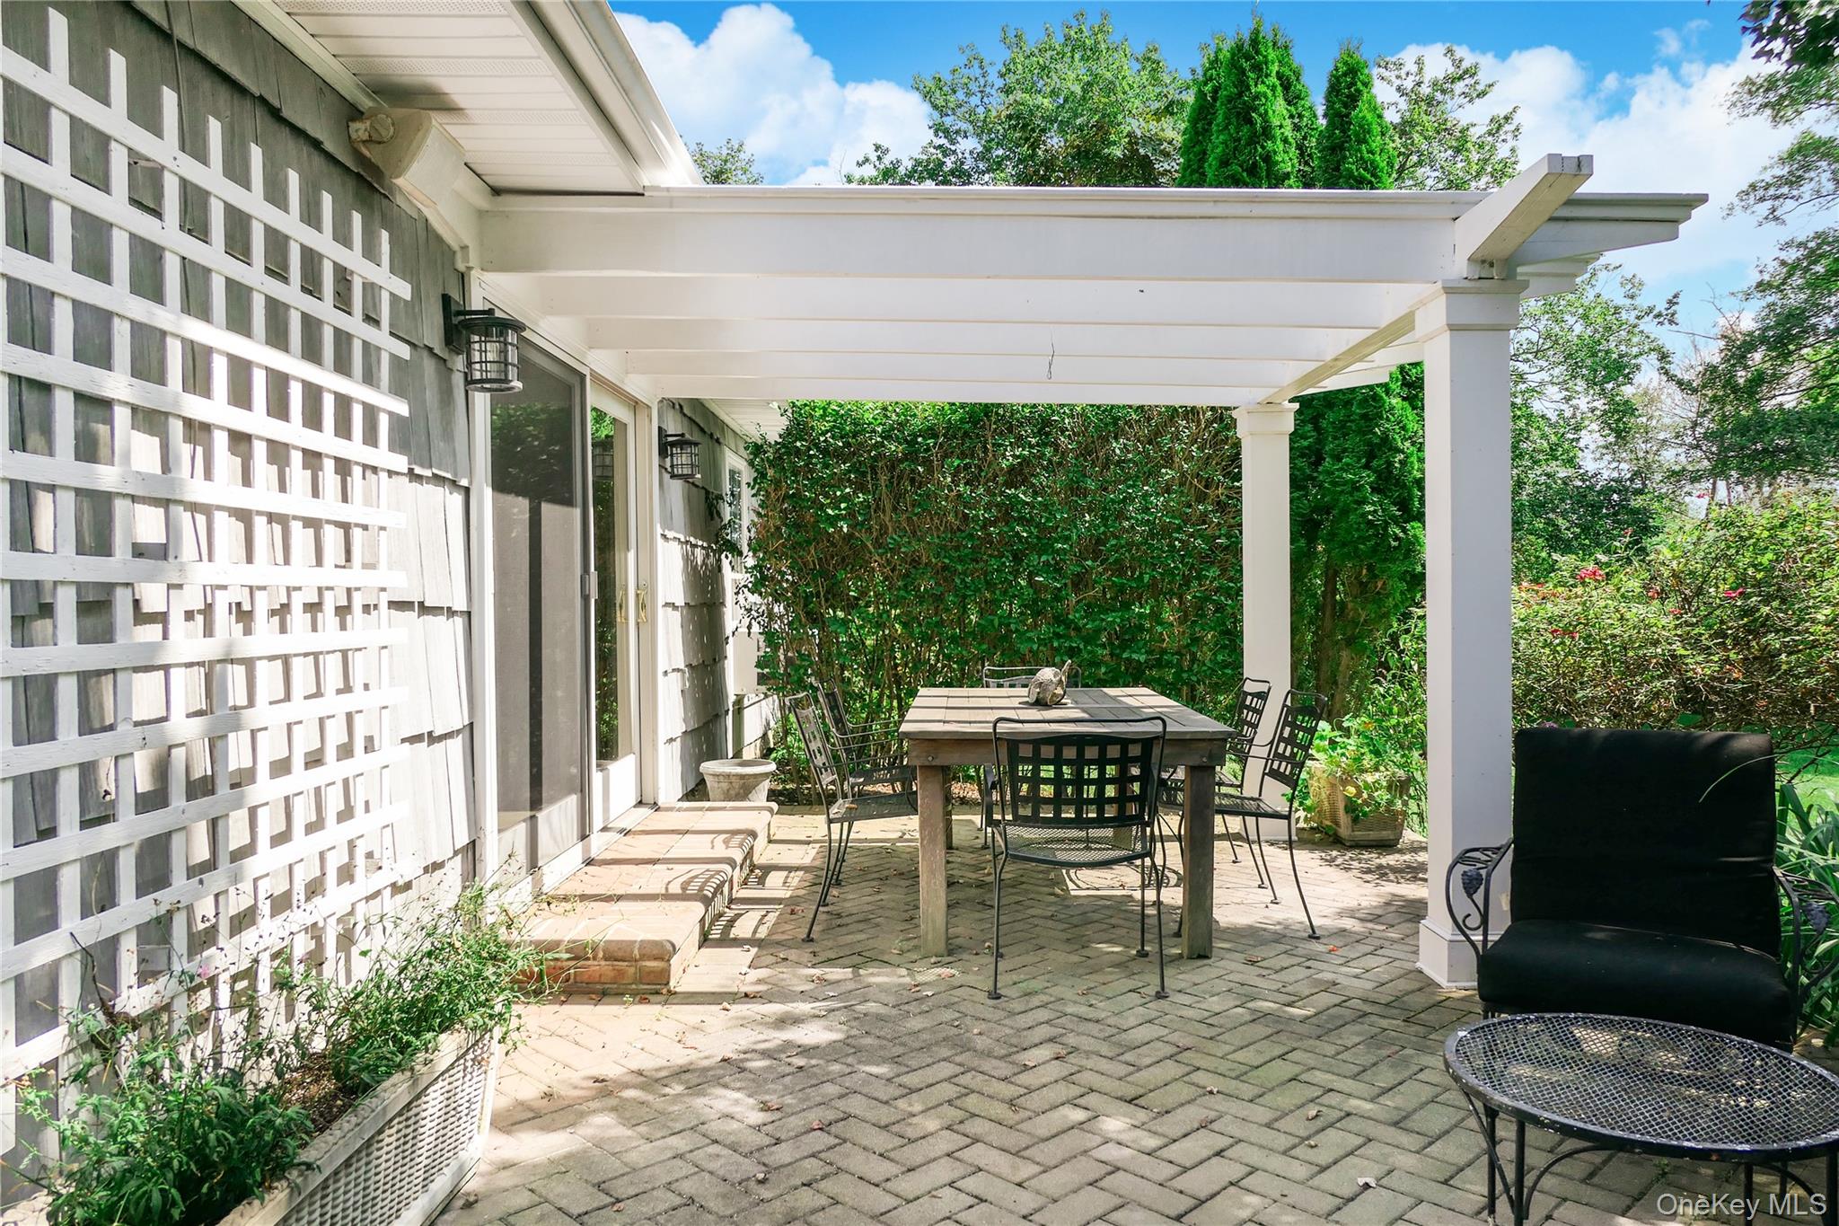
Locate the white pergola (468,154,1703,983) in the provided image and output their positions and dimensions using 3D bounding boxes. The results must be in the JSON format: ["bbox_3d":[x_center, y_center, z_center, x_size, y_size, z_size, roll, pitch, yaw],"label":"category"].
[{"bbox_3d":[0.530,-0.070,5.030,3.800,2.450,3.500,0,0,0],"label":"white pergola"}]

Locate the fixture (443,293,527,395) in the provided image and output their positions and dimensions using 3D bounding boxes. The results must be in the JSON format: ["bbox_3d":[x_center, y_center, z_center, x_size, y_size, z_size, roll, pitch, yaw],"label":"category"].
[{"bbox_3d":[-1.262,-0.780,3.585,0.225,0.275,0.190,0,0,0],"label":"fixture"}]

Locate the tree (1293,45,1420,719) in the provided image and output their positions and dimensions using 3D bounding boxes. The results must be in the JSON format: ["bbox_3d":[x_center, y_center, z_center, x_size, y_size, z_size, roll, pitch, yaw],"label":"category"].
[{"bbox_3d":[2.920,-1.280,8.200,1.000,4.950,1.000,0,0,0],"label":"tree"}]

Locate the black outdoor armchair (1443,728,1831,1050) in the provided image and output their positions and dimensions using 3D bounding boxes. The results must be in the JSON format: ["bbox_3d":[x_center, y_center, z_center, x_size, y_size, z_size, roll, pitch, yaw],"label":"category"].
[{"bbox_3d":[1.650,0.715,2.860,0.720,0.880,0.780,0,0,26],"label":"black outdoor armchair"}]

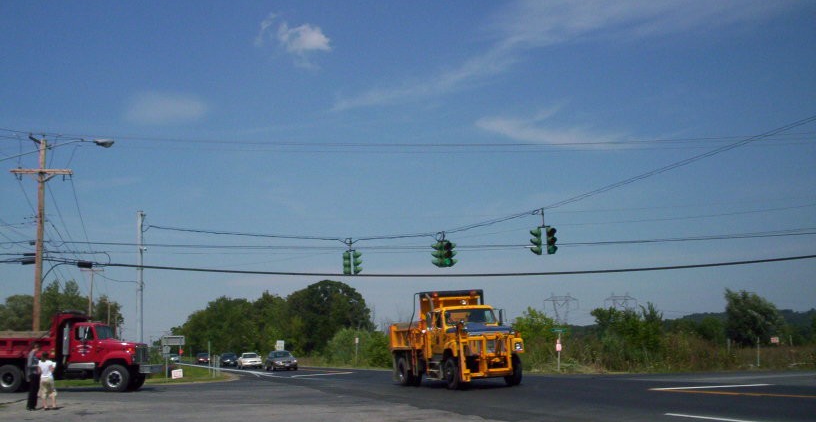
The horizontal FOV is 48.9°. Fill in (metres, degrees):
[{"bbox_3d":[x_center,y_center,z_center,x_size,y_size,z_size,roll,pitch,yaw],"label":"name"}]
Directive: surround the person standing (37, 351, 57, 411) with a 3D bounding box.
[{"bbox_3d":[-9.658,4.559,24.008,0.500,1.550,0.320,2,-9,-16],"label":"person standing"}]

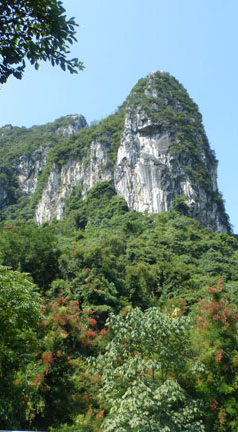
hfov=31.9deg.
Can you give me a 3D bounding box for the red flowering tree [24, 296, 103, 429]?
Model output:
[{"bbox_3d":[-2.150,5.770,16.020,3.500,5.400,3.400,0,-23,0],"label":"red flowering tree"}]

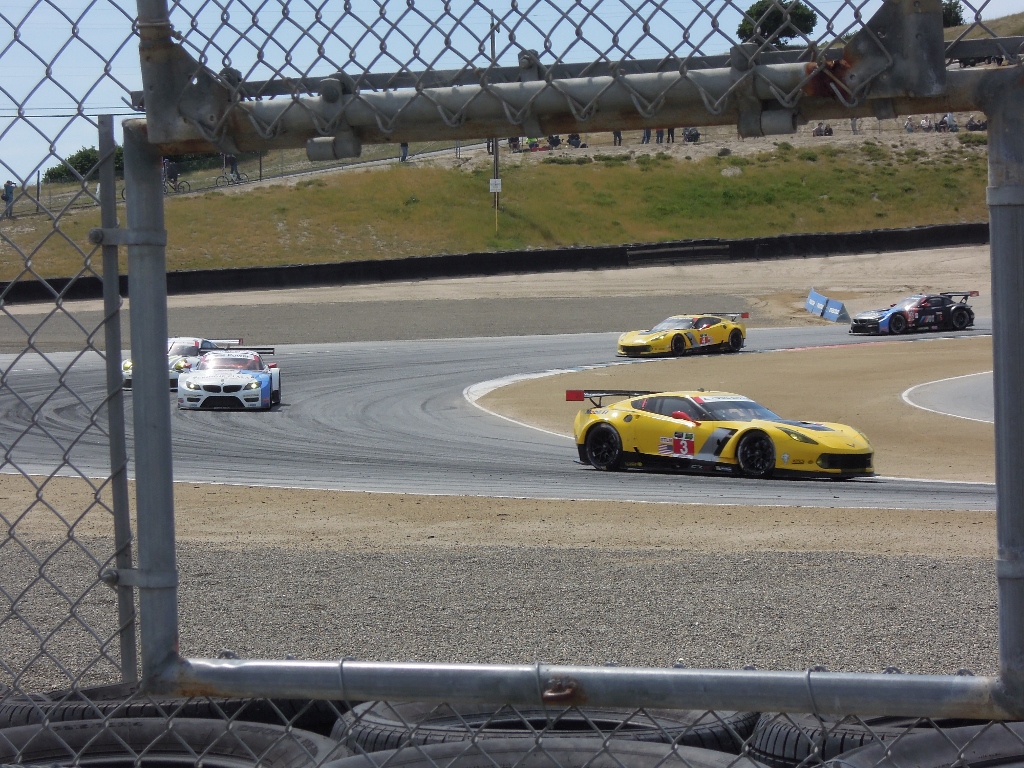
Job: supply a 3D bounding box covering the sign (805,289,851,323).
[{"bbox_3d":[11.579,-2.867,108.674,0.600,0.720,2.900,-2,12,-19],"label":"sign"}]

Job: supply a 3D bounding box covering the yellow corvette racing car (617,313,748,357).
[{"bbox_3d":[5.186,-1.532,90.785,2.040,1.160,4.490,2,5,43],"label":"yellow corvette racing car"}]

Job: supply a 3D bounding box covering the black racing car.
[{"bbox_3d":[13.436,-2.397,99.255,4.330,1.240,2.000,-4,4,-27],"label":"black racing car"}]

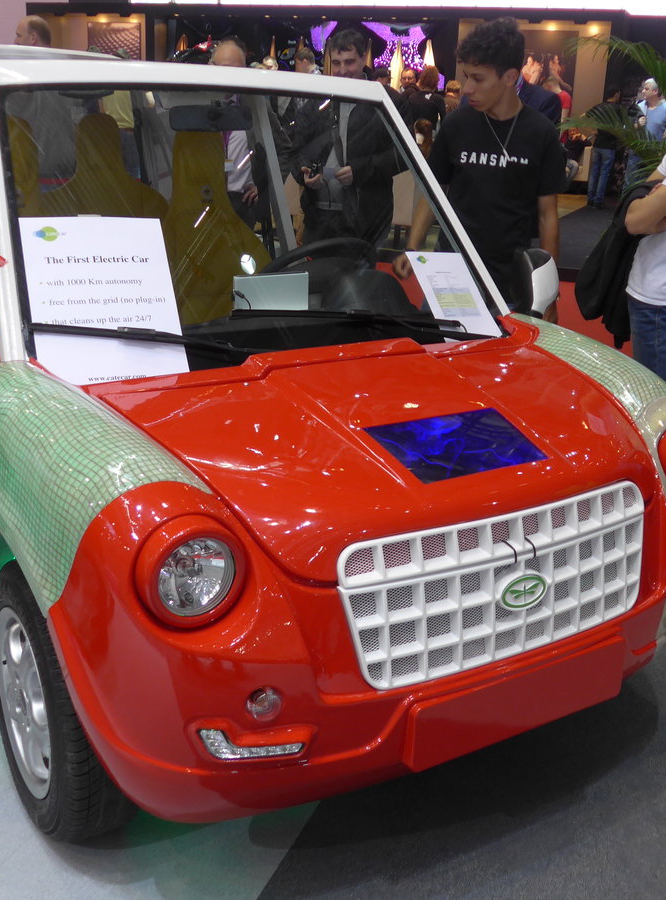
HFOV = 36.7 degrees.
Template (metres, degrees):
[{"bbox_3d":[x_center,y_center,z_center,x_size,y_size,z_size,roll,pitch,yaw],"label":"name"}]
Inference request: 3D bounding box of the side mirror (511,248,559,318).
[{"bbox_3d":[0.606,-0.472,3.012,0.220,0.220,0.140,-9,23,-30],"label":"side mirror"}]

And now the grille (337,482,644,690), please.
[{"bbox_3d":[0.343,0.250,1.943,0.755,0.275,0.090,-9,14,-30],"label":"grille"}]

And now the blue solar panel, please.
[{"bbox_3d":[0.255,-0.013,2.017,0.320,0.020,0.210,-9,36,-30],"label":"blue solar panel"}]

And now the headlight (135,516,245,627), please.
[{"bbox_3d":[-0.238,0.200,1.695,0.175,0.175,0.110,-7,22,-25],"label":"headlight"}]

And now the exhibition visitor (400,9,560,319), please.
[{"bbox_3d":[0.499,-0.544,3.500,0.580,1.770,0.360,11,21,23],"label":"exhibition visitor"}]

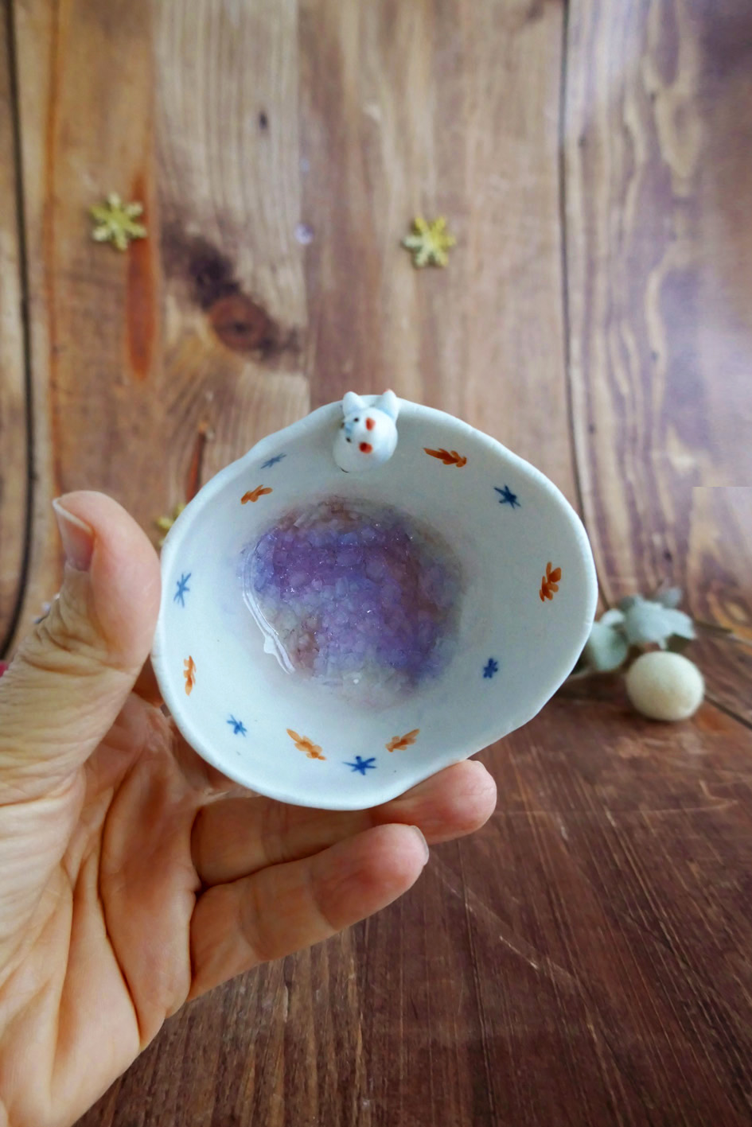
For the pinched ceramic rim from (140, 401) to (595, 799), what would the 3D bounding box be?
[{"bbox_3d":[-0.003,0.009,0.172,0.086,0.080,0.042,0,-3,-7],"label":"pinched ceramic rim"}]

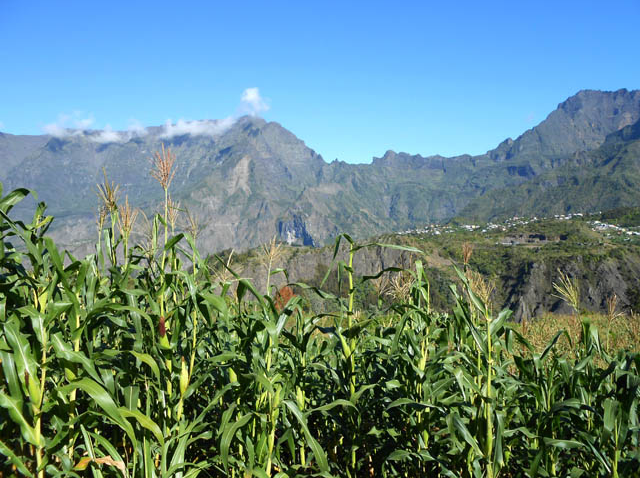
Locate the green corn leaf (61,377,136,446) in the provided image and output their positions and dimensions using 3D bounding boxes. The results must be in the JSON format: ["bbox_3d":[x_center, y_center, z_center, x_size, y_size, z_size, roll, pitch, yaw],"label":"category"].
[{"bbox_3d":[-1.152,0.897,2.500,0.383,0.343,0.220,0,-2,0],"label":"green corn leaf"}]

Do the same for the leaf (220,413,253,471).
[{"bbox_3d":[-0.478,1.158,2.750,0.178,0.311,0.160,0,-2,0],"label":"leaf"}]

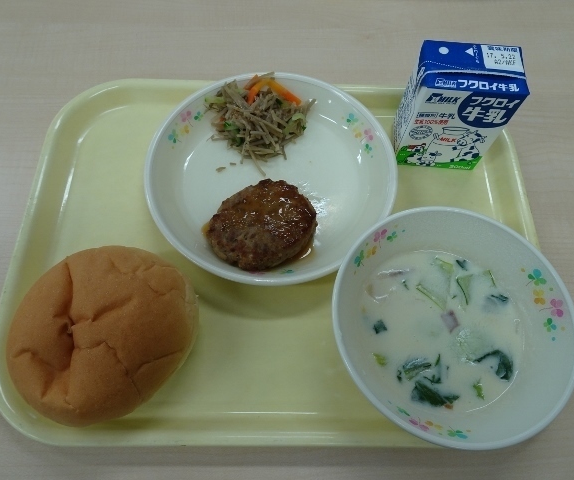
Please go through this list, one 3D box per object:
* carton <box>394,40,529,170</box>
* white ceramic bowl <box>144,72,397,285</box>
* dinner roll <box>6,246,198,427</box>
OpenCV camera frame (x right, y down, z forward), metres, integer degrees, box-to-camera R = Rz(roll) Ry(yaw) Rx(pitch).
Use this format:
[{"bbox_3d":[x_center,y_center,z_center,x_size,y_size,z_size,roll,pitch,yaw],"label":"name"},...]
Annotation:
[{"bbox_3d":[0.121,-0.094,0.325,0.064,0.083,0.041,4,64,-2],"label":"carton"},{"bbox_3d":[-0.011,-0.043,0.316,0.171,0.038,0.171,1,64,-3],"label":"white ceramic bowl"},{"bbox_3d":[-0.107,0.050,0.258,0.108,0.051,0.101,1,64,-3],"label":"dinner roll"}]

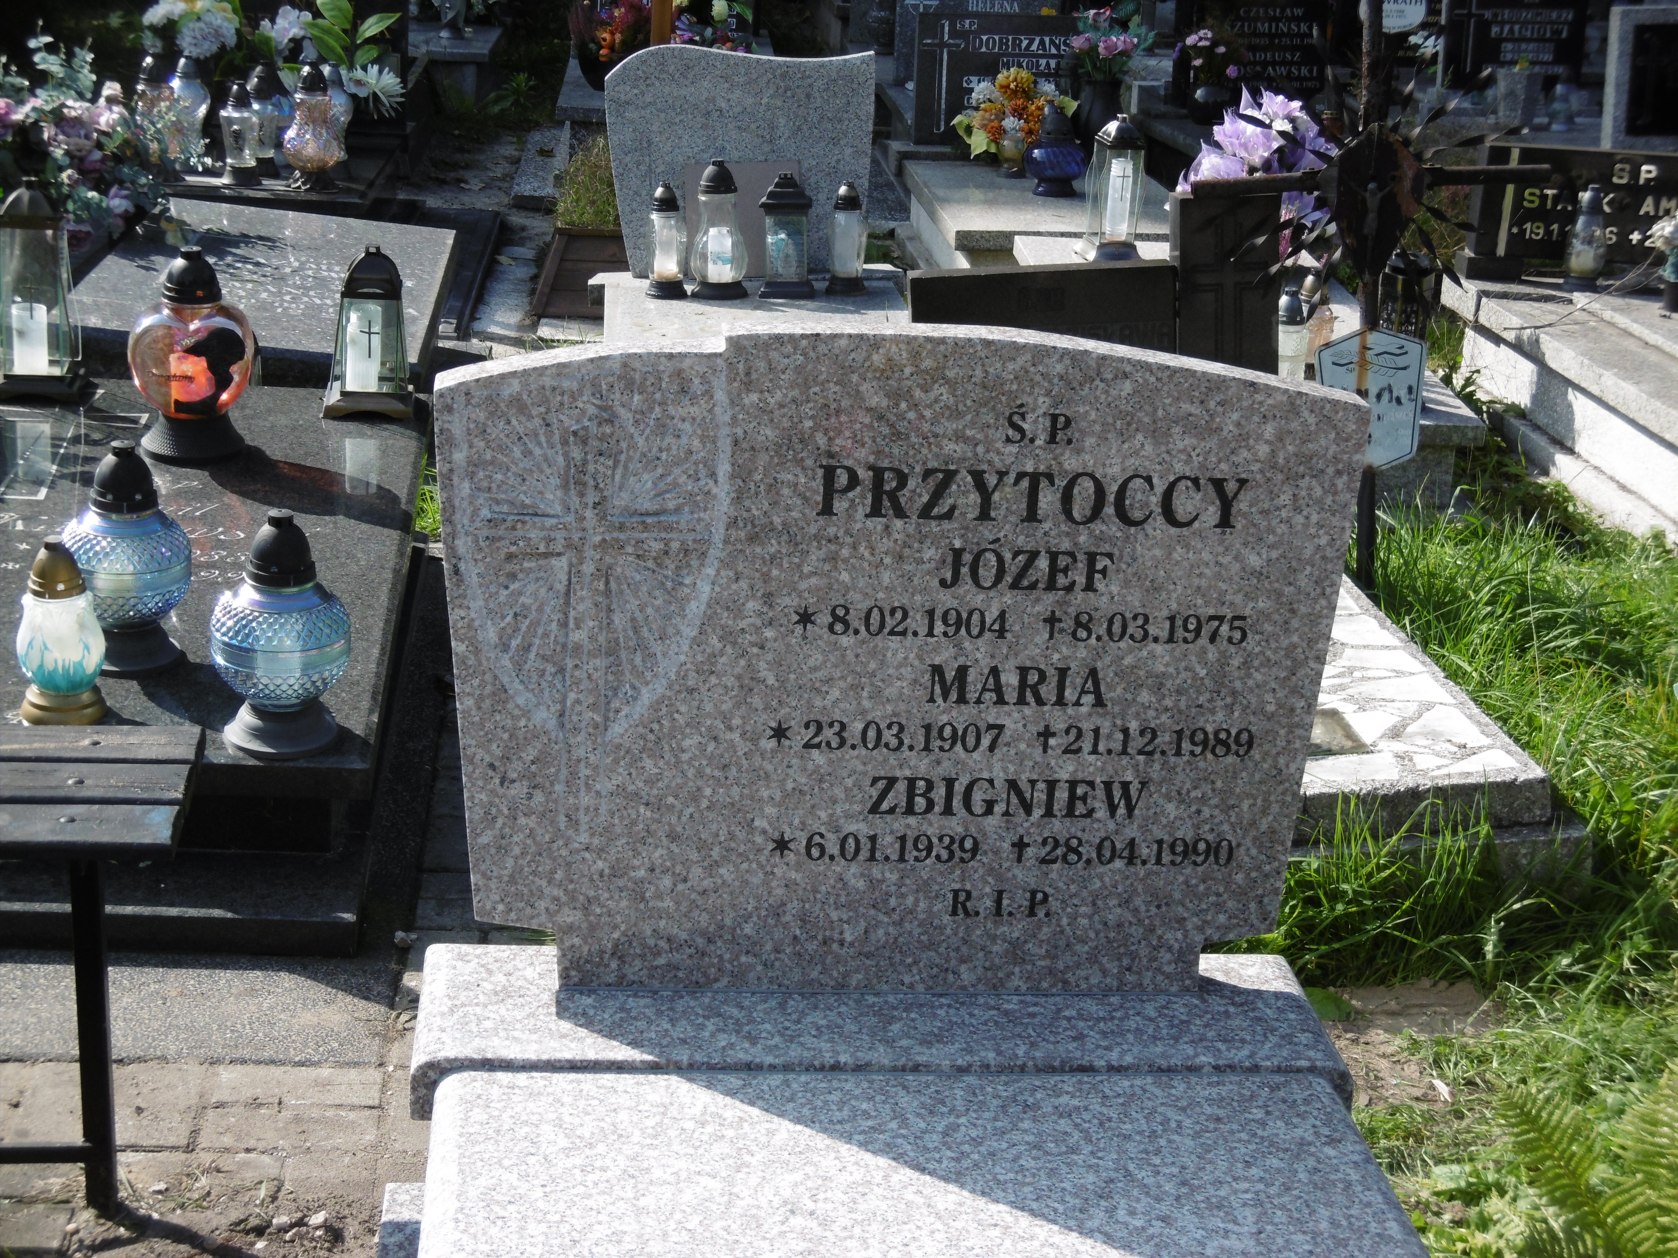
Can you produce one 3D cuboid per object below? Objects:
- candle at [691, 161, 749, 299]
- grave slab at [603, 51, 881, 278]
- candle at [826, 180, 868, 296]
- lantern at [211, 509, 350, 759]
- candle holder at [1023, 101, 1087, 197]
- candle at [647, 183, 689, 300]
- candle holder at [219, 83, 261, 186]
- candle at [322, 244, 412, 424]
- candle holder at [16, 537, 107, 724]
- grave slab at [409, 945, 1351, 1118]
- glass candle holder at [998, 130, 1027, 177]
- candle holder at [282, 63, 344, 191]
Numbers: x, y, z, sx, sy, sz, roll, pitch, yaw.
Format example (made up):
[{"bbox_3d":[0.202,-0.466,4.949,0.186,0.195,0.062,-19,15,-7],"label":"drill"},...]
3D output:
[{"bbox_3d":[-0.252,-0.850,6.050,0.125,0.284,0.125,0,18,-5],"label":"candle"},{"bbox_3d":[-0.218,-1.013,6.220,0.577,0.490,0.080,0,18,-5],"label":"grave slab"},{"bbox_3d":[0.021,-0.822,5.963,0.087,0.232,0.087,0,18,-5],"label":"candle"},{"bbox_3d":[-0.717,-0.002,3.680,0.174,0.308,0.174,0,18,-5],"label":"lantern"},{"bbox_3d":[0.547,-1.209,7.163,0.155,0.235,0.155,0,18,-5],"label":"candle holder"},{"bbox_3d":[-0.356,-0.818,5.963,0.088,0.232,0.088,0,18,-5],"label":"candle"},{"bbox_3d":[-1.510,-1.247,7.200,0.100,0.250,0.100,0,18,-5],"label":"candle holder"},{"bbox_3d":[-0.852,-0.542,5.150,0.141,0.294,0.141,-4,18,-18],"label":"candle"},{"bbox_3d":[-0.937,-0.003,3.436,0.107,0.215,0.107,0,18,-5],"label":"candle holder"},{"bbox_3d":[0.031,0.347,2.504,0.790,0.058,0.220,1,19,-5],"label":"grave slab"},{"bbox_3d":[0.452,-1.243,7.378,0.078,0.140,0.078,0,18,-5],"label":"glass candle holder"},{"bbox_3d":[-1.325,-1.268,7.200,0.151,0.310,0.151,0,18,-5],"label":"candle holder"}]

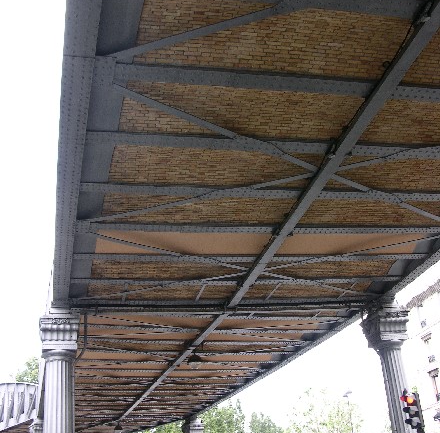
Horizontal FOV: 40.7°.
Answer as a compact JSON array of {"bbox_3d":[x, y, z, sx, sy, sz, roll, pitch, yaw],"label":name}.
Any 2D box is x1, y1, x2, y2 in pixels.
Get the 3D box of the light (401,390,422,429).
[{"bbox_3d":[4.336,4.358,13.400,0.340,0.830,0.280,14,-31,-35],"label":"light"}]

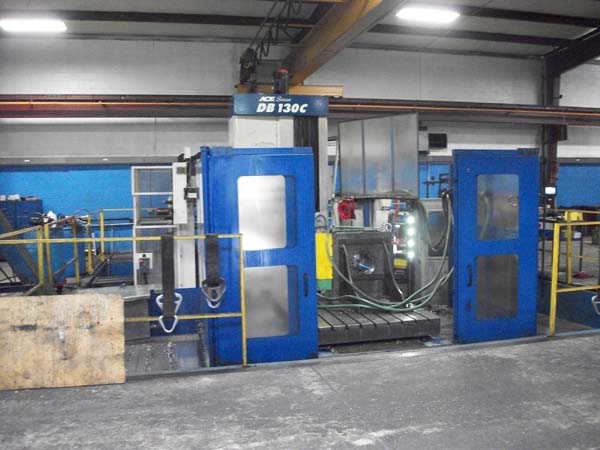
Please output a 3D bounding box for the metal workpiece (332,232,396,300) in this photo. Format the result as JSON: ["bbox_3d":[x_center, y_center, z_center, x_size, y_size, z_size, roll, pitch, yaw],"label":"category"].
[{"bbox_3d":[0.761,0.478,6.640,0.658,0.800,0.466,-2,5,-12],"label":"metal workpiece"}]

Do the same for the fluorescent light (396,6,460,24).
[{"bbox_3d":[2.270,-3.701,9.800,1.220,0.110,0.320,-3,5,-18],"label":"fluorescent light"}]

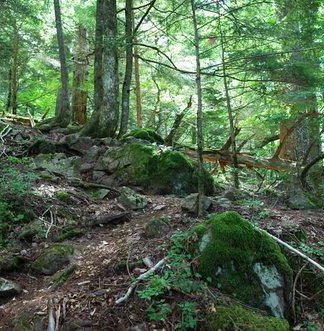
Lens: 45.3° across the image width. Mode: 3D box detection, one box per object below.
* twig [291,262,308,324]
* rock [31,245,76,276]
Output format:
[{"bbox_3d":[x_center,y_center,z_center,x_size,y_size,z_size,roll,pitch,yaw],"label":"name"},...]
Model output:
[{"bbox_3d":[0.975,0.900,2.750,0.120,0.430,0.120,0,-2,0],"label":"twig"},{"bbox_3d":[-1.094,0.962,3.950,0.440,0.280,0.380,0,0,-11],"label":"rock"}]

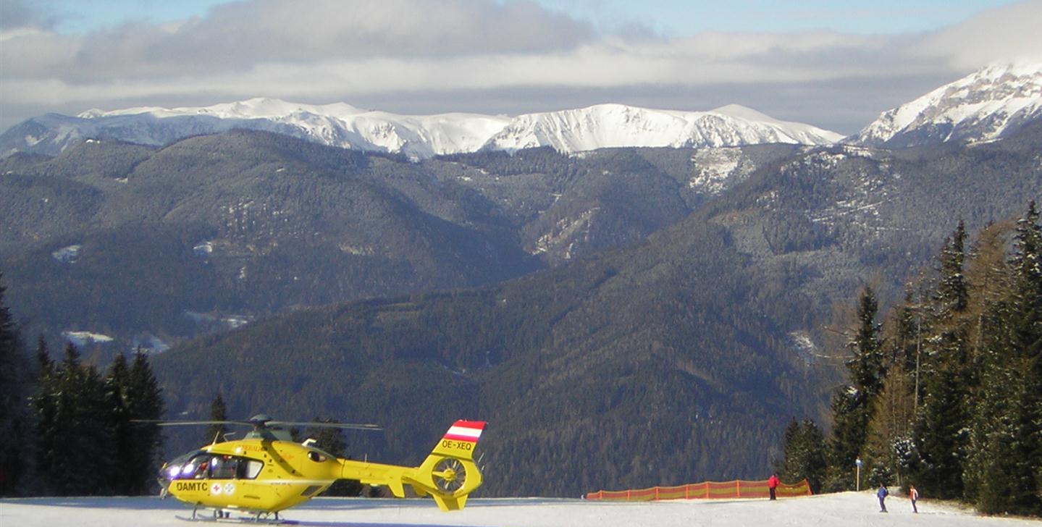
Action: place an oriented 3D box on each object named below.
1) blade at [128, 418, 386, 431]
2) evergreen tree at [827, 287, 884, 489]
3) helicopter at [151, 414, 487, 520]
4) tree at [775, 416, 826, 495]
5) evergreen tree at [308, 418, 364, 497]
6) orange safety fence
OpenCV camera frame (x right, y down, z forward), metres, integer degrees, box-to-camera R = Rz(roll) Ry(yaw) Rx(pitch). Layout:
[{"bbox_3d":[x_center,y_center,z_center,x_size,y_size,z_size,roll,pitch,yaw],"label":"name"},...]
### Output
[{"bbox_3d":[-8.037,4.917,78.100,7.800,0.400,7.300,1,-5,0],"label":"blade"},{"bbox_3d":[25.101,9.402,192.000,4.400,15.500,4.400,0,1,0],"label":"evergreen tree"},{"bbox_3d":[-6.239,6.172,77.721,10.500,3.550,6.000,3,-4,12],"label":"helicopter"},{"bbox_3d":[21.197,14.682,194.000,4.000,6.000,4.000,0,1,0],"label":"tree"},{"bbox_3d":[-12.356,12.865,170.000,3.700,5.500,3.700,0,1,0],"label":"evergreen tree"},{"bbox_3d":[12.591,16.088,182.000,16.300,1.500,0.500,0,1,6],"label":"orange safety fence"}]

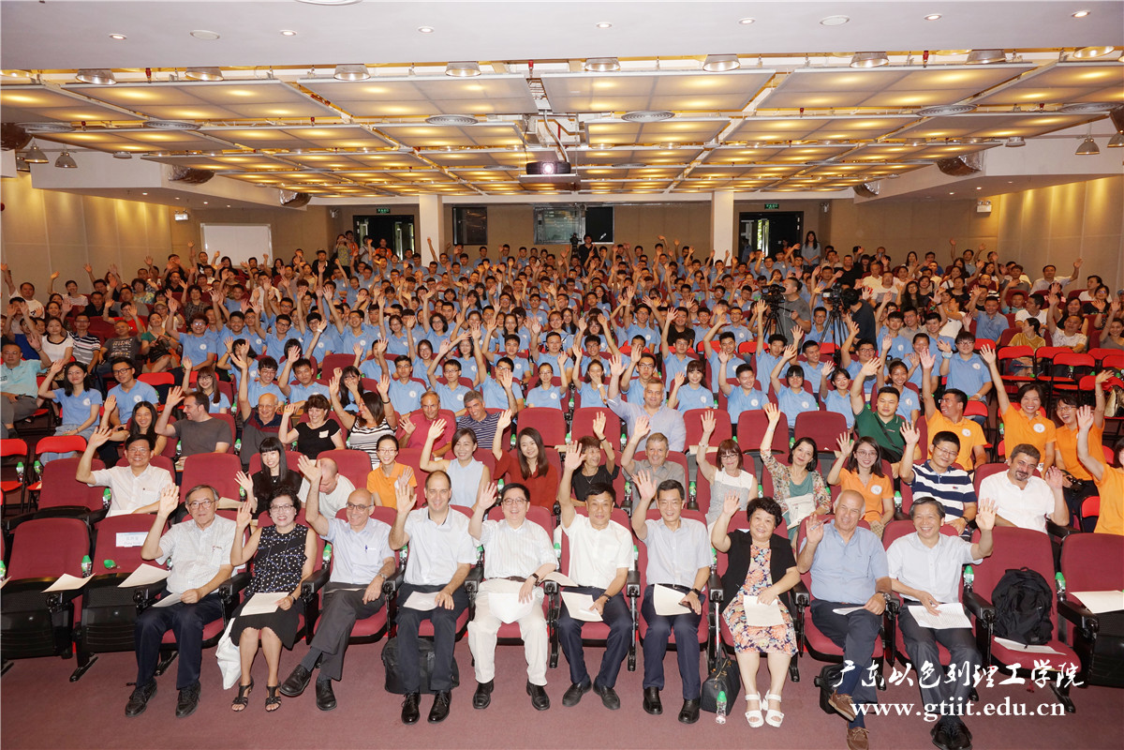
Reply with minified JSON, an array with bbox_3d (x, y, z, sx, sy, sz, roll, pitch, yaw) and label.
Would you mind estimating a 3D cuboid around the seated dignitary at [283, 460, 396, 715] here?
[{"bbox_3d":[-1.443,1.305,4.986,0.630,1.450,0.800,-1,8,-3],"label":"seated dignitary"}]

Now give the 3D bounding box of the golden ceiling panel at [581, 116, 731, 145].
[{"bbox_3d":[1.276,-3.385,10.407,1.860,0.070,1.830,0,8,3],"label":"golden ceiling panel"}]

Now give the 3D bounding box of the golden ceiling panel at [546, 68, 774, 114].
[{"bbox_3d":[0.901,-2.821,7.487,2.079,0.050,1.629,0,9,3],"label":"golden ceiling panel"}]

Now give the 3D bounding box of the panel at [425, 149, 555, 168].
[{"bbox_3d":[-1.174,-3.694,12.716,2.200,0.070,1.830,0,8,3],"label":"panel"}]

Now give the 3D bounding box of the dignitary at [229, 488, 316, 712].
[{"bbox_3d":[-1.899,1.426,5.009,0.560,1.290,0.780,-1,9,-3],"label":"dignitary"}]

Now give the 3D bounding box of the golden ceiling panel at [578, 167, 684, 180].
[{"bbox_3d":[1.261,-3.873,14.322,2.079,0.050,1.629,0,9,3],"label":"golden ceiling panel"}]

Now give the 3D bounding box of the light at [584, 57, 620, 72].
[{"bbox_3d":[0.372,-2.875,6.810,0.320,0.170,0.320,0,8,3],"label":"light"}]

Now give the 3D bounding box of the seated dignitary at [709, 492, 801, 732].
[{"bbox_3d":[1.220,1.407,4.762,0.540,1.260,0.780,1,8,10],"label":"seated dignitary"}]

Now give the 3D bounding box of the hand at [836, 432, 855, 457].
[{"bbox_3d":[2.118,0.515,5.600,0.130,0.185,0.075,2,9,19],"label":"hand"}]

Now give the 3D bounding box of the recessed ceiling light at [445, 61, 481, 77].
[{"bbox_3d":[-0.849,-2.682,6.484,0.310,0.160,0.310,0,9,3],"label":"recessed ceiling light"}]

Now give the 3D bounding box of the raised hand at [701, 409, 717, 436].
[{"bbox_3d":[1.145,0.369,5.850,0.115,0.200,0.070,2,9,14],"label":"raised hand"}]

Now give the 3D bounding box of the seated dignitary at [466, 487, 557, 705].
[{"bbox_3d":[-0.310,1.339,4.887,0.580,1.260,0.870,0,8,0],"label":"seated dignitary"}]

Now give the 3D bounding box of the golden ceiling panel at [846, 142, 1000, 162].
[{"bbox_3d":[5.932,-3.738,12.565,2.000,0.060,1.696,0,8,3],"label":"golden ceiling panel"}]

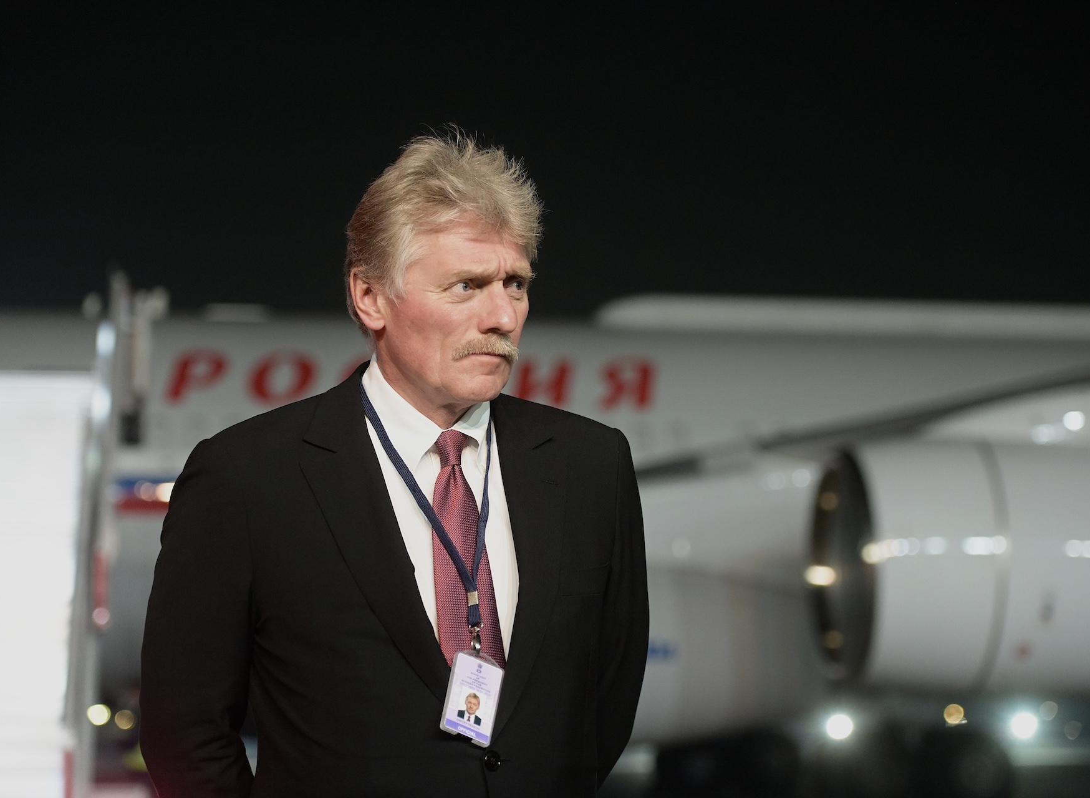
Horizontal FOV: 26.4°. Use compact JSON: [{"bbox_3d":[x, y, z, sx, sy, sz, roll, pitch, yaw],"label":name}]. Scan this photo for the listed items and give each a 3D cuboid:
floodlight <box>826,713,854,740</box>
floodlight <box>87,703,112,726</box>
[{"bbox_3d":[5.705,6.340,45.000,0.450,0.450,0.300,-1,-8,5],"label":"floodlight"},{"bbox_3d":[-8.033,5.690,42.000,0.400,0.400,0.280,1,-8,-8],"label":"floodlight"}]

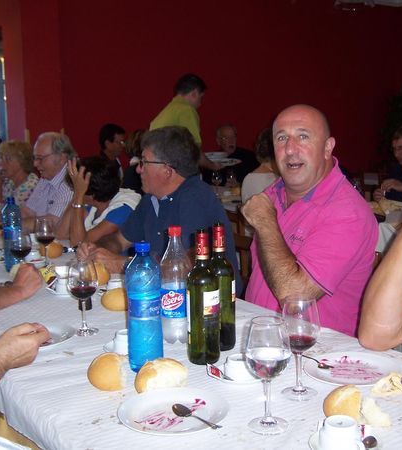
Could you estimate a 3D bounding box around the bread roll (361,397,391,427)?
[{"bbox_3d":[0.309,0.329,1.100,0.055,0.038,0.055,-1,8,0],"label":"bread roll"}]

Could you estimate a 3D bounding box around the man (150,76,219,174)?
[{"bbox_3d":[-0.120,-0.215,4.405,0.580,1.660,0.520,-5,9,-25],"label":"man"}]

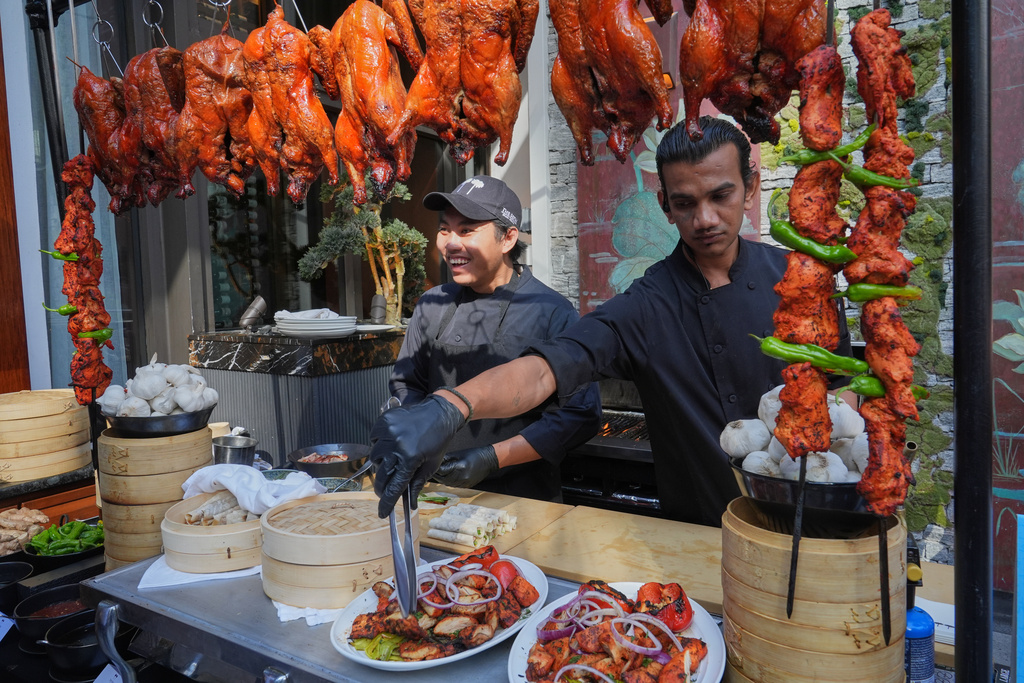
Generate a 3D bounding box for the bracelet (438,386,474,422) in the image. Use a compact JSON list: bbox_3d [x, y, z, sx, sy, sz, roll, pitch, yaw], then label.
[{"bbox_3d":[-0.086,0.094,1.000,0.009,0.066,0.060,-17,6,-39],"label":"bracelet"}]

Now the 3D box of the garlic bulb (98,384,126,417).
[{"bbox_3d":[-0.782,0.115,1.335,0.052,0.057,0.057,16,-7,-24],"label":"garlic bulb"}]

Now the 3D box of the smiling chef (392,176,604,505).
[{"bbox_3d":[-0.040,0.467,1.645,0.510,1.720,0.400,0,4,19],"label":"smiling chef"}]

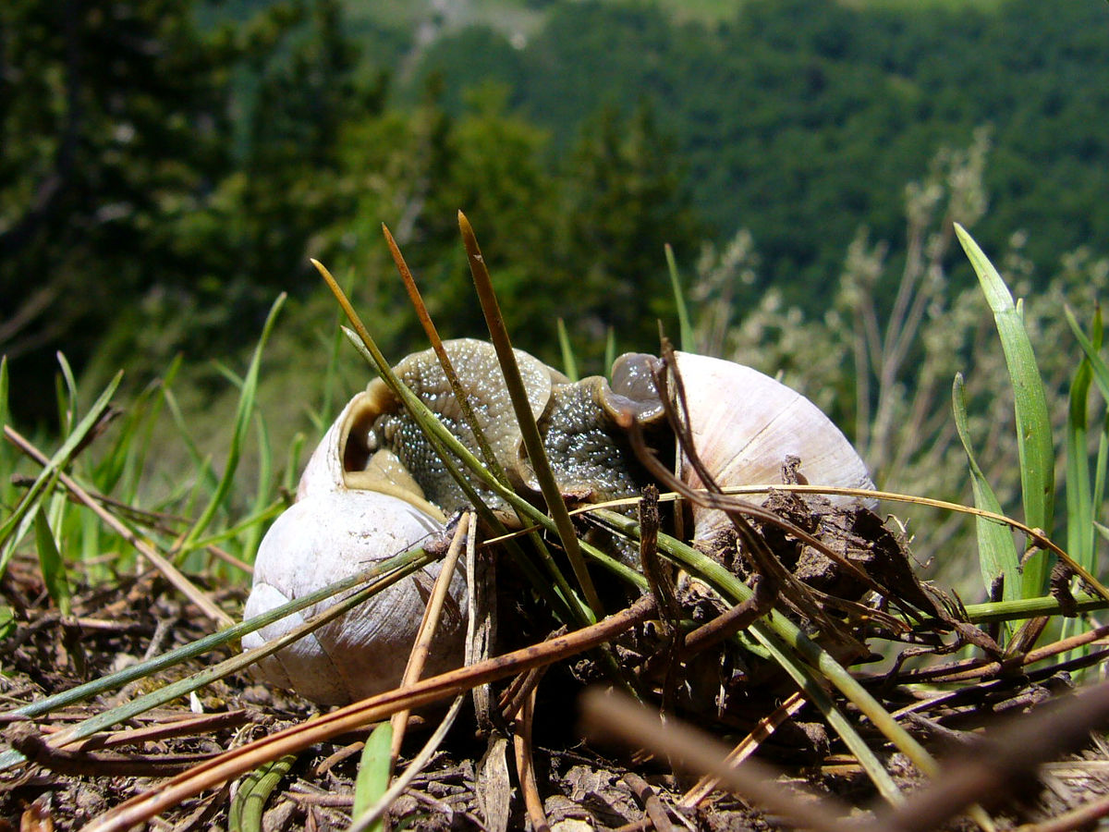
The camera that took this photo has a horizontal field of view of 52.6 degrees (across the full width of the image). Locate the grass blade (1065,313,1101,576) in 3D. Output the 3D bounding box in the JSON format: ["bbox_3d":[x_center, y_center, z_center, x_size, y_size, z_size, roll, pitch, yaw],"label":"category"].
[{"bbox_3d":[0.089,0.005,0.190,0.006,0.049,0.005,0,5,0],"label":"grass blade"}]

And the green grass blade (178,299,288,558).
[{"bbox_3d":[-0.062,0.002,0.215,0.020,0.051,0.010,0,5,0],"label":"green grass blade"}]

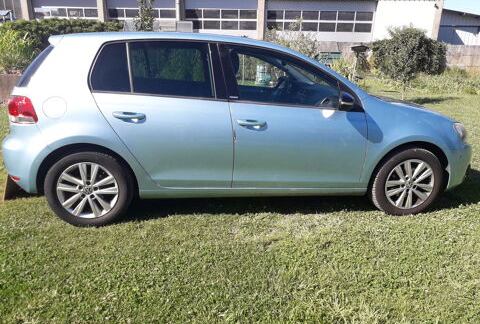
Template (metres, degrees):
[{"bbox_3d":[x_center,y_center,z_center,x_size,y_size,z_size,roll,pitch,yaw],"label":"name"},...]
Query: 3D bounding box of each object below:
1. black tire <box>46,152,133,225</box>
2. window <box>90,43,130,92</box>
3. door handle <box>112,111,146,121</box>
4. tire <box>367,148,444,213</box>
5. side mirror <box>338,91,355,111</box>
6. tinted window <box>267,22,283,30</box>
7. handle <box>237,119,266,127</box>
[{"bbox_3d":[-1.155,0.190,2.905,0.630,0.630,0.205,-1,16,-7],"label":"black tire"},{"bbox_3d":[-0.933,-0.687,2.699,0.290,0.360,0.035,-1,-3,-7],"label":"window"},{"bbox_3d":[-0.787,-0.331,2.665,0.230,0.060,0.050,-1,16,-7],"label":"door handle"},{"bbox_3d":[1.401,0.160,3.206,0.630,0.630,0.205,-2,17,-10],"label":"tire"},{"bbox_3d":[0.796,-0.456,2.791,0.105,0.145,0.200,-1,16,-7],"label":"side mirror"},{"bbox_3d":[2.055,-8.071,22.300,0.970,0.470,0.050,2,16,3],"label":"tinted window"},{"bbox_3d":[0.086,-0.293,2.787,0.225,0.060,0.050,-1,16,-7],"label":"handle"}]

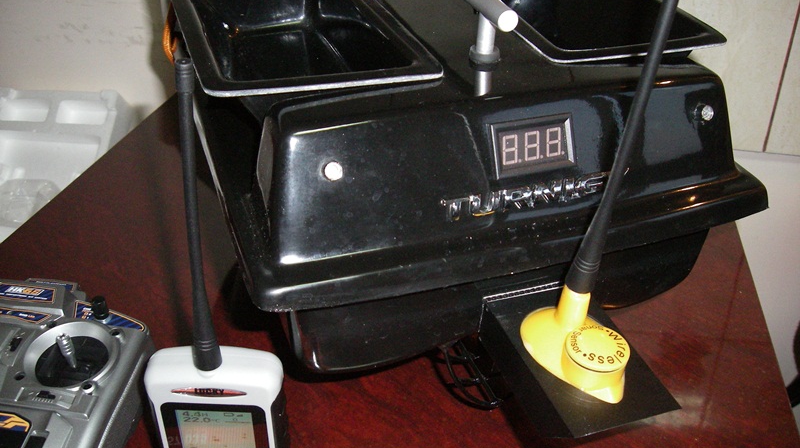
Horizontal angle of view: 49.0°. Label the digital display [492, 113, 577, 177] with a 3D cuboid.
[{"bbox_3d":[0.069,-0.041,0.461,0.046,0.028,0.009,-10,10,-15],"label":"digital display"}]

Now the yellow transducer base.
[{"bbox_3d":[0.091,0.055,0.434,0.046,0.032,0.067,-10,46,-15],"label":"yellow transducer base"}]

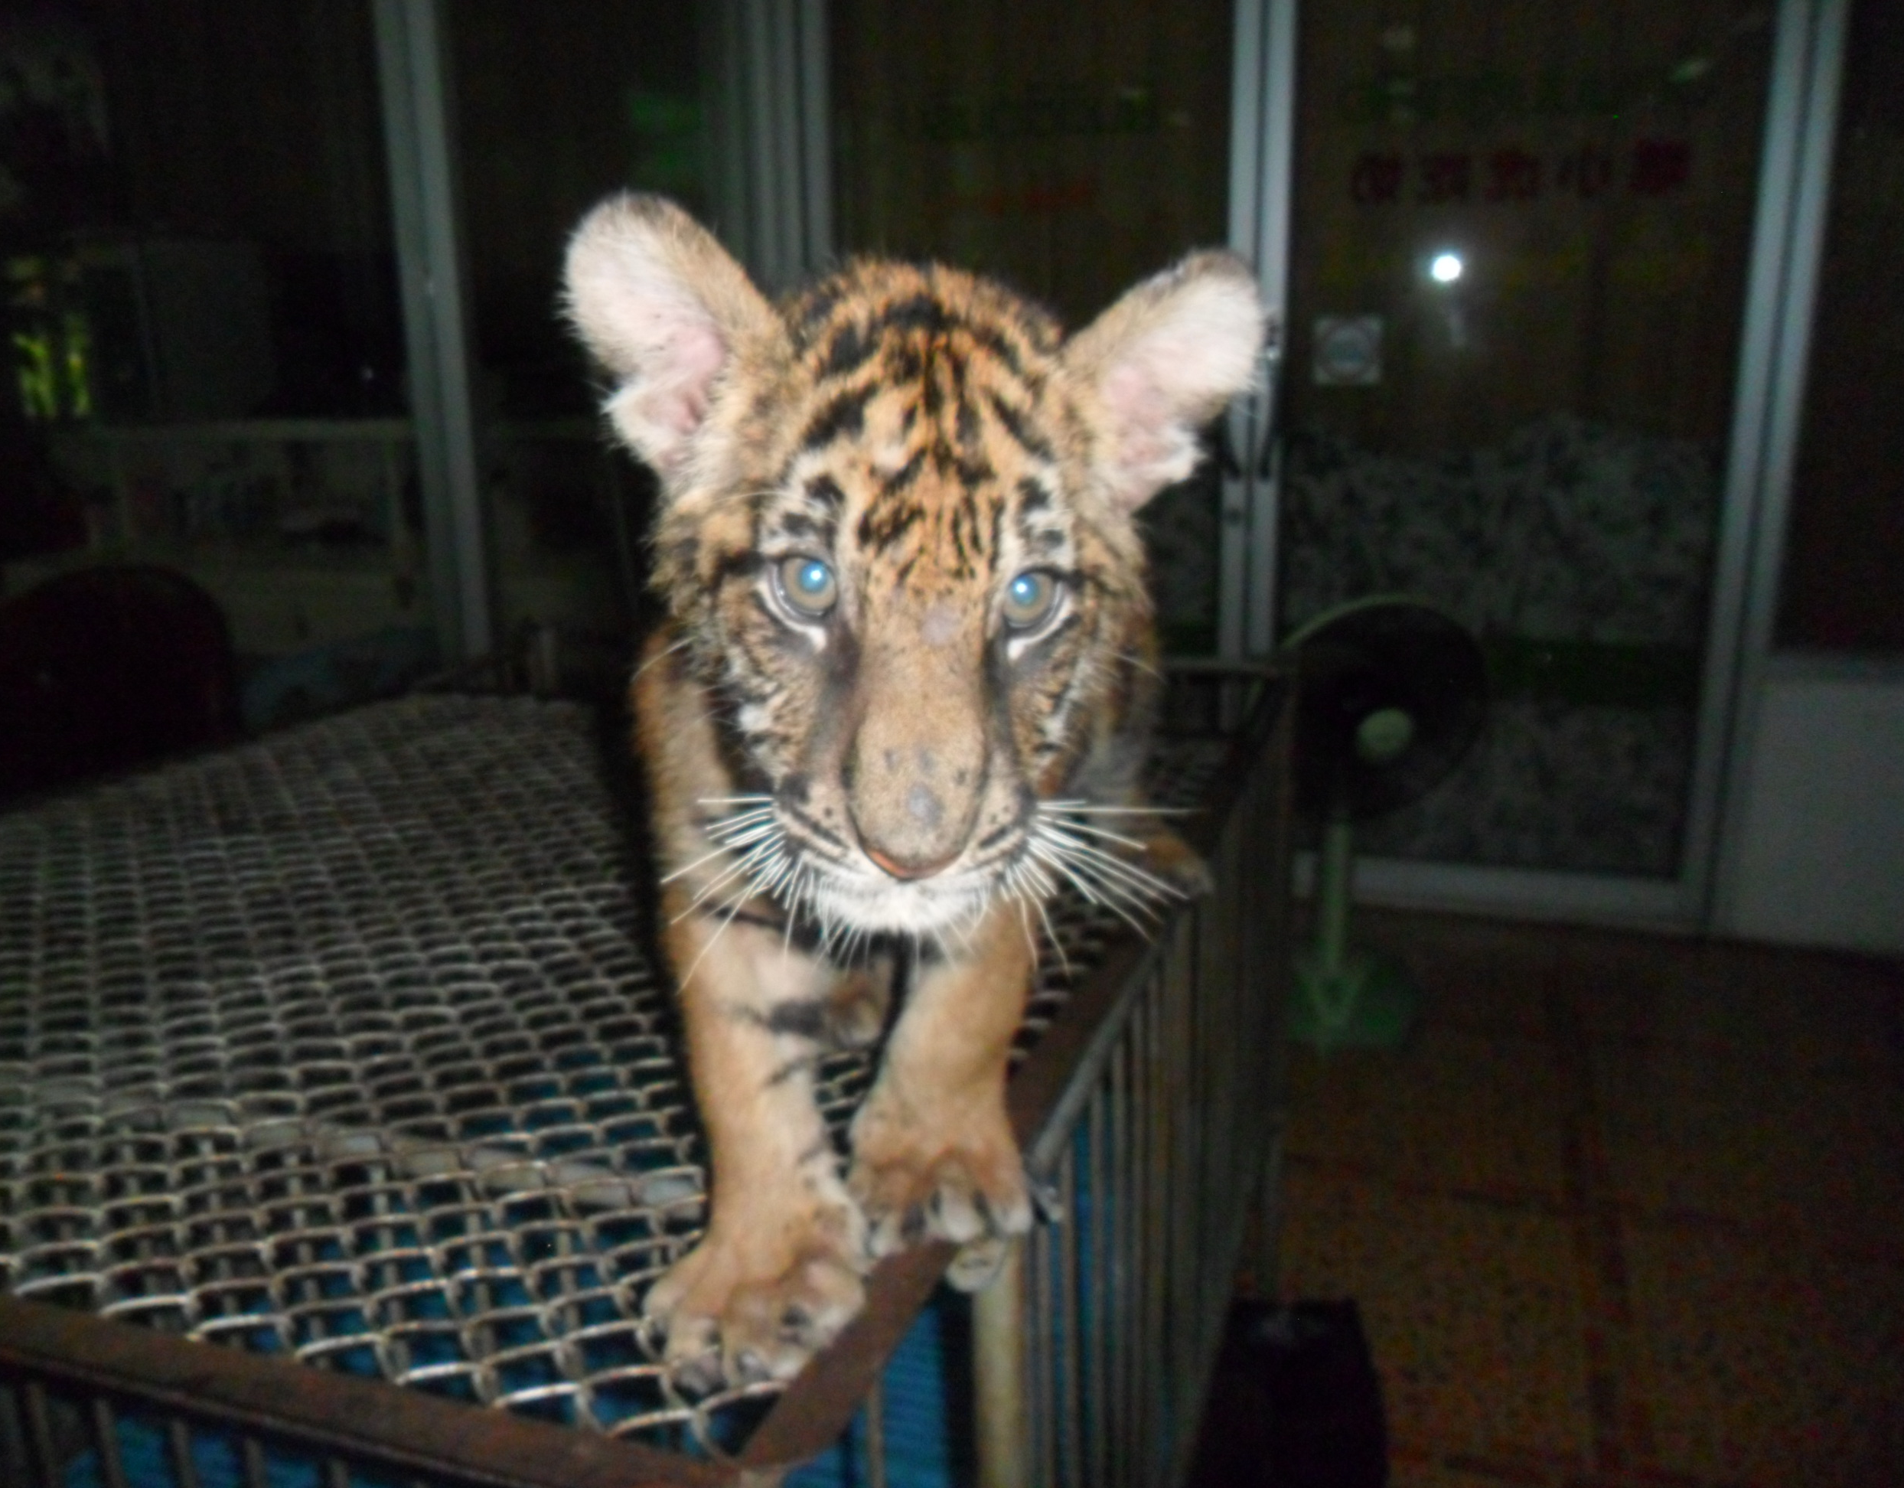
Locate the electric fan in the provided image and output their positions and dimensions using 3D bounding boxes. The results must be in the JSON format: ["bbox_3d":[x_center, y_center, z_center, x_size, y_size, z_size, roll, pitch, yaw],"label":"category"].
[{"bbox_3d":[0.731,0.127,2.851,0.430,0.835,0.360,-3,16,-6],"label":"electric fan"}]

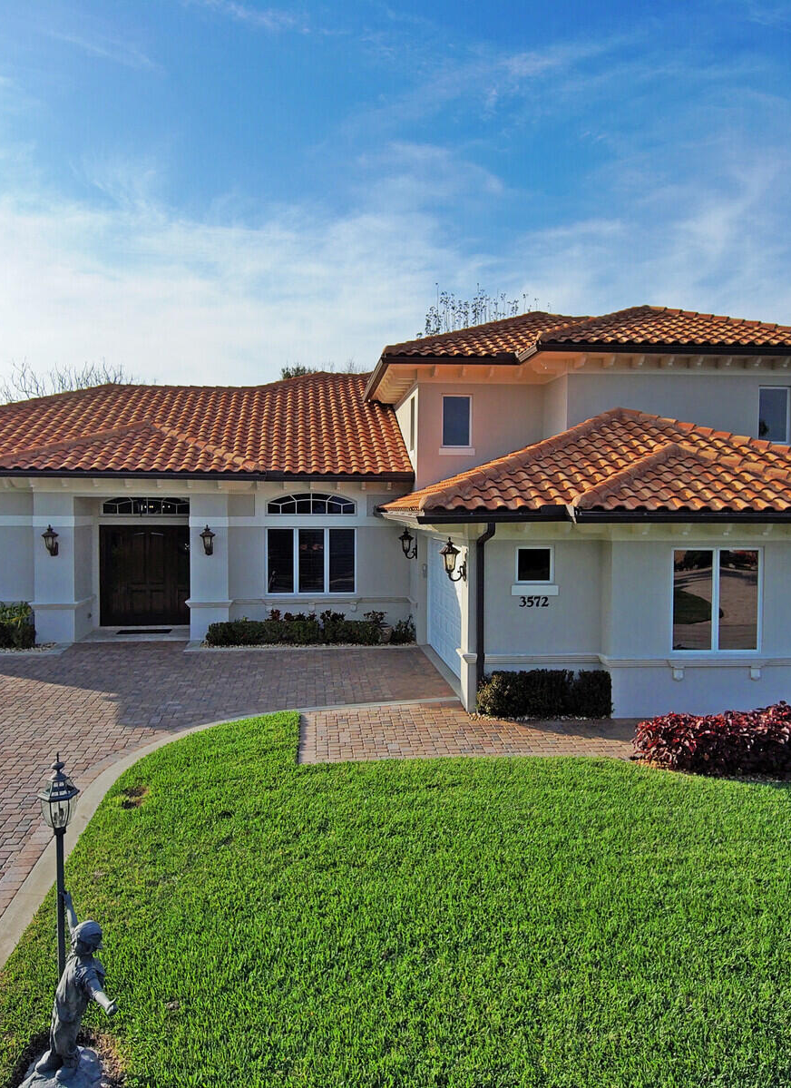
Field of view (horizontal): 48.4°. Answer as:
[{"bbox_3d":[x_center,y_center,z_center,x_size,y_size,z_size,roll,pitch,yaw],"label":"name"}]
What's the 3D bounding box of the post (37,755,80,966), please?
[{"bbox_3d":[-1.970,2.137,5.187,0.245,1.820,0.235,-1,3,-21],"label":"post"}]

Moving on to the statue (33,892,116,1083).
[{"bbox_3d":[-1.830,2.580,5.087,0.380,1.080,0.470,-3,4,-44],"label":"statue"}]

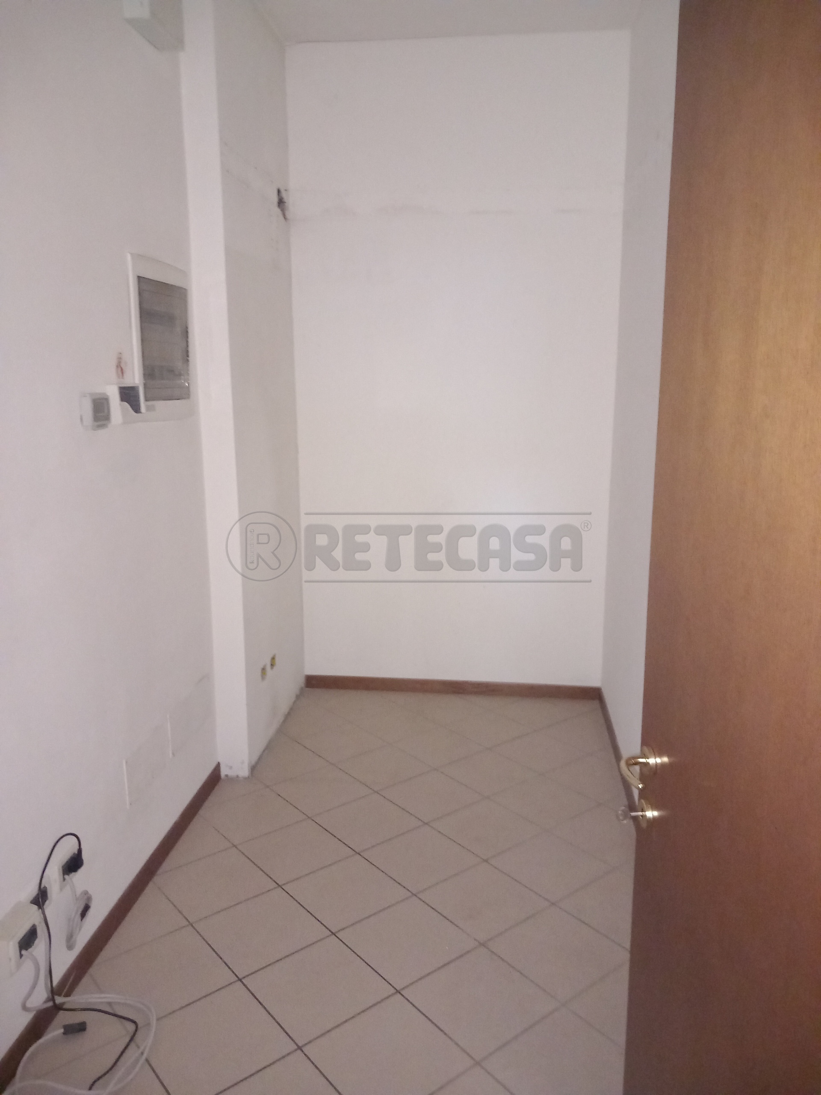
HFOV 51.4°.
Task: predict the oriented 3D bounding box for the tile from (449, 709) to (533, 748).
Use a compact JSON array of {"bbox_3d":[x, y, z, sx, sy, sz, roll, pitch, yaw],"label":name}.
[{"bbox_3d":[0.362,0.833,3.897,0.300,0.010,0.300,-9,15,-38],"label":"tile"}]

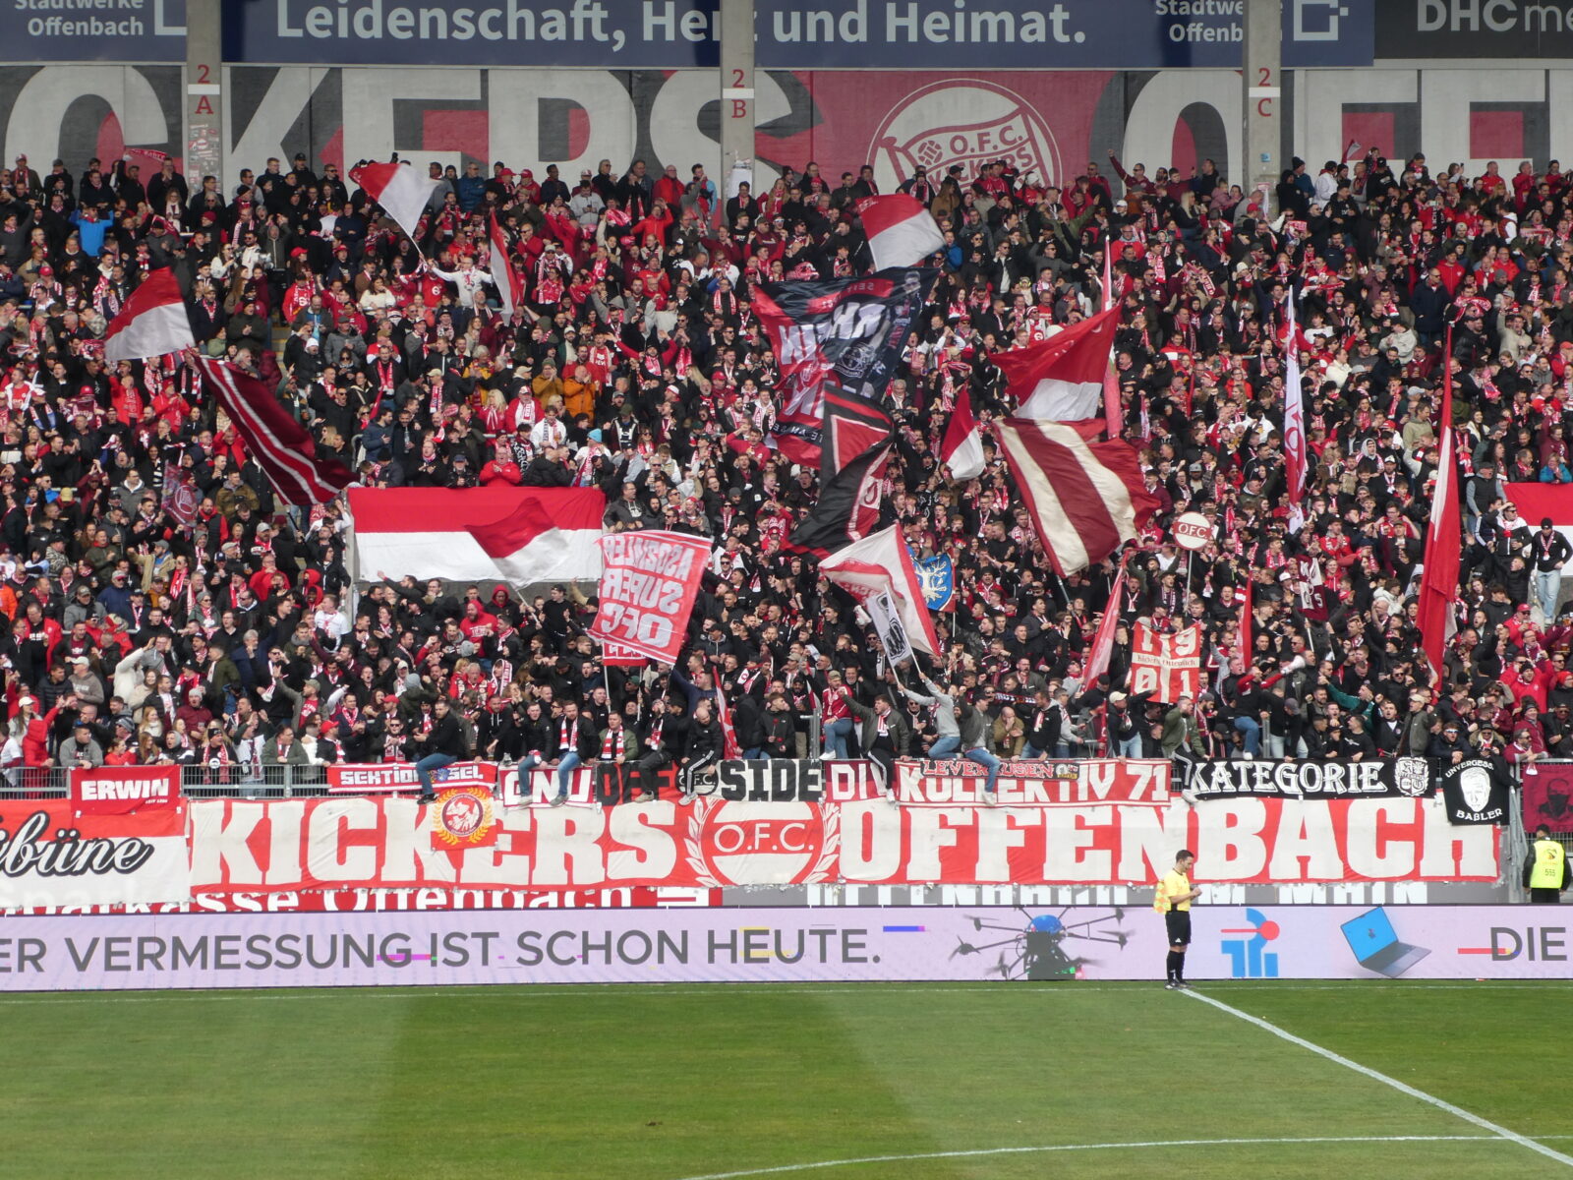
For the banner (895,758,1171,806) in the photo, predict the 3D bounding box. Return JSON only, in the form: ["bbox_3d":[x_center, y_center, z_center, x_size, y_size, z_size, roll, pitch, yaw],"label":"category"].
[{"bbox_3d":[3.580,2.804,89.141,4.000,0.696,0.050,0,-1,-3],"label":"banner"}]

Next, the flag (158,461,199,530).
[{"bbox_3d":[-9.332,-1.455,94.300,0.623,1.001,0.200,0,-1,-3],"label":"flag"}]

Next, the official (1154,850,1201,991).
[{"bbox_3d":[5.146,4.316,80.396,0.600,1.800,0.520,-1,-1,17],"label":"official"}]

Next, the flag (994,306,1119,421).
[{"bbox_3d":[4.286,-3.563,97.471,1.992,1.914,0.600,0,-1,-3],"label":"flag"}]

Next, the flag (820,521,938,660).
[{"bbox_3d":[1.369,0.009,89.300,1.789,1.968,0.700,0,-1,-3],"label":"flag"}]

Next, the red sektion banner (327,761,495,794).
[{"bbox_3d":[-5.398,2.717,88.638,2.433,0.444,0.050,0,-1,-3],"label":"red sektion banner"}]

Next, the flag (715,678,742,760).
[{"bbox_3d":[-0.837,1.816,88.000,0.423,1.322,0.350,0,-1,-3],"label":"flag"}]

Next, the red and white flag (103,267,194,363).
[{"bbox_3d":[-10.012,-4.312,96.300,1.408,1.505,0.450,0,-1,-3],"label":"red and white flag"}]

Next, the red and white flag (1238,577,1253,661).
[{"bbox_3d":[6.914,0.425,92.161,0.280,1.348,0.400,0,-1,-3],"label":"red and white flag"}]

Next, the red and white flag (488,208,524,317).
[{"bbox_3d":[-4.571,-5.314,100.300,0.603,1.768,0.500,0,-1,-3],"label":"red and white flag"}]

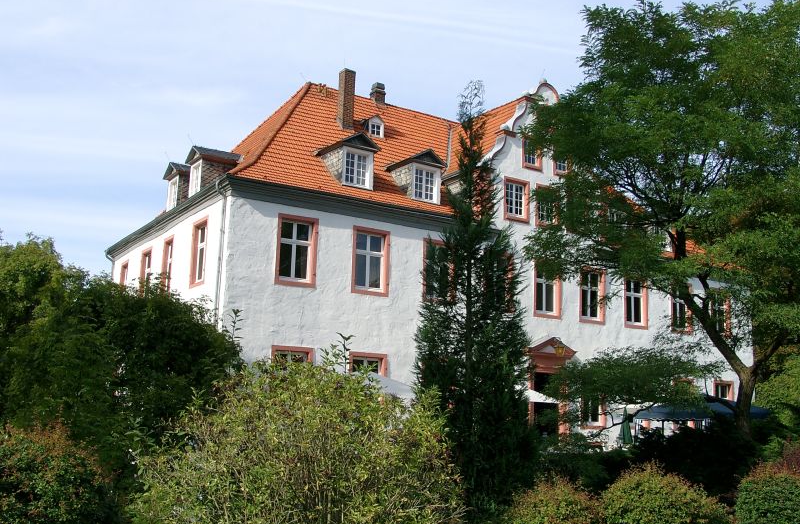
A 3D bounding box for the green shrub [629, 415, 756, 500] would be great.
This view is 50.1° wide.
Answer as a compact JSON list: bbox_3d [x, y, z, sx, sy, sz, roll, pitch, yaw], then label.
[{"bbox_3d":[5.407,3.761,15.682,2.206,1.755,2.096,-2,-12,19],"label":"green shrub"}]

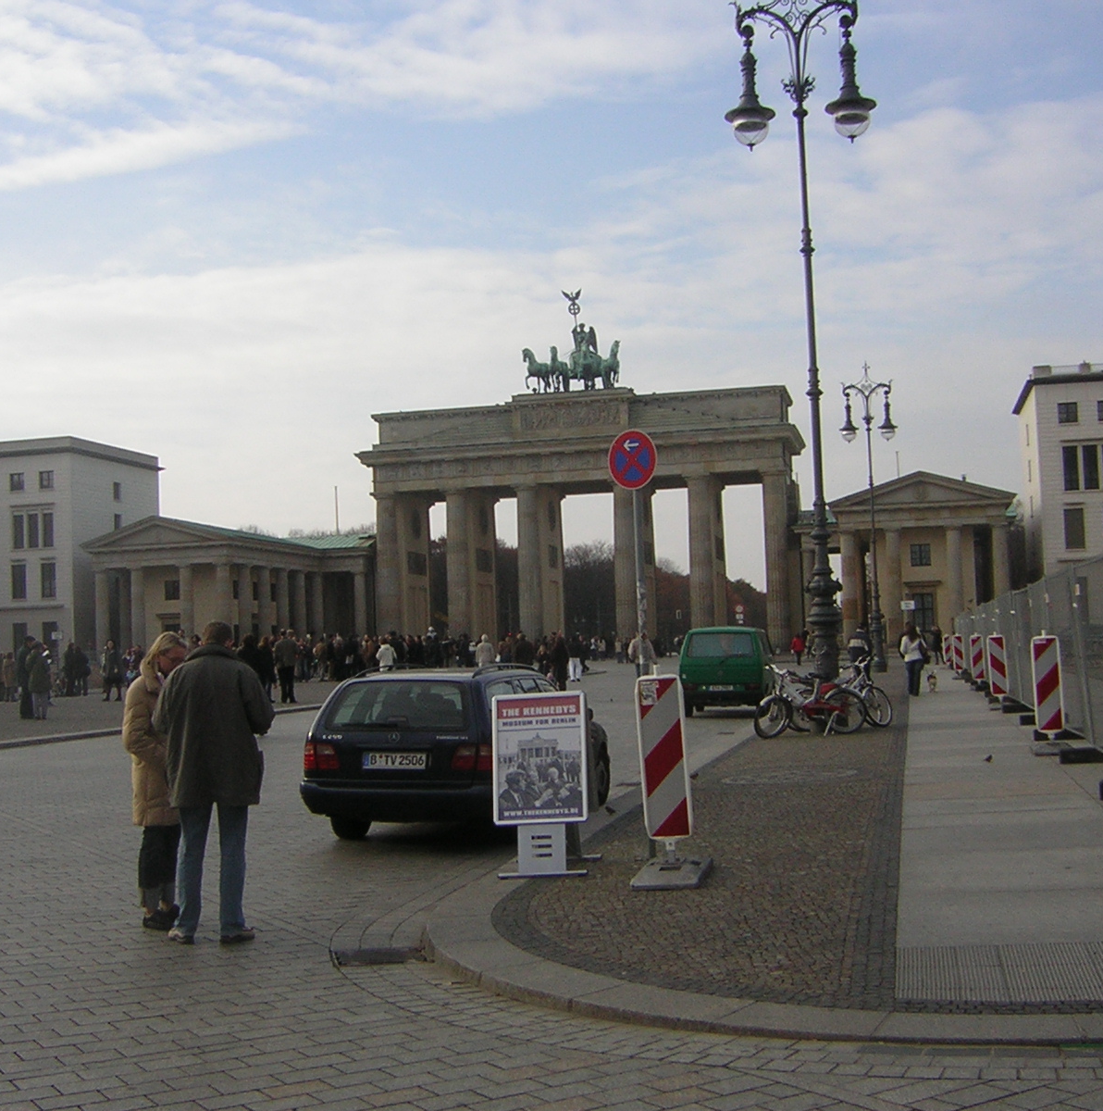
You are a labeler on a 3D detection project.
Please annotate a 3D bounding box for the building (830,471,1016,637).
[{"bbox_3d":[24.362,0.906,100.970,10.870,11.200,20.000,-3,-4,13],"label":"building"}]

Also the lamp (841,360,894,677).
[{"bbox_3d":[13.237,-1.574,63.500,2.250,12.700,0.800,-3,-4,13],"label":"lamp"}]

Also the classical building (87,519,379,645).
[{"bbox_3d":[-22.489,3.192,111.822,14.400,11.200,20.000,-3,-4,13],"label":"classical building"}]

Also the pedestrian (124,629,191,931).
[{"bbox_3d":[-2.242,1.311,8.950,0.480,1.720,0.480,-1,-3,-12],"label":"pedestrian"}]

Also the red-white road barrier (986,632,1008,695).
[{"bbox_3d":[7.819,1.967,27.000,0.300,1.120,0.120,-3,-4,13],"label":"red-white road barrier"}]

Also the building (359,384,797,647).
[{"bbox_3d":[2.676,-1.891,119.520,33.400,20.500,11.500,-3,-4,13],"label":"building"}]

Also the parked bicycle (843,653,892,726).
[{"bbox_3d":[4.837,2.298,25.600,1.720,1.150,0.620,0,-4,-27],"label":"parked bicycle"}]

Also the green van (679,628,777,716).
[{"bbox_3d":[4.252,2.666,36.017,1.850,1.950,4.500,-3,-4,13],"label":"green van"}]

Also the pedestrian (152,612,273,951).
[{"bbox_3d":[-1.894,1.274,8.650,0.630,1.780,0.460,-1,-3,-12],"label":"pedestrian"}]

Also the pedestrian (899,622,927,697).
[{"bbox_3d":[8.216,2.366,35.000,0.560,1.680,0.380,-3,-4,13],"label":"pedestrian"}]

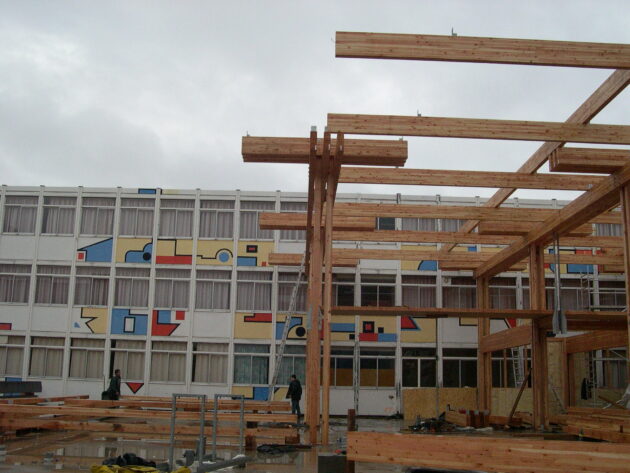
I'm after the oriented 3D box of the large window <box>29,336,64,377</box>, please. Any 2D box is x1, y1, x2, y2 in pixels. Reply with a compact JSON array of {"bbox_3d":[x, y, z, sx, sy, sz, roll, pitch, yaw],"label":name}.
[{"bbox_3d":[-11.363,5.114,29.365,1.650,1.770,0.120,1,-11,-1],"label":"large window"}]

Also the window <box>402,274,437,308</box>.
[{"bbox_3d":[4.526,2.549,30.201,1.500,1.700,0.150,1,-12,0],"label":"window"}]

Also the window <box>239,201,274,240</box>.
[{"bbox_3d":[-2.574,-0.705,30.865,1.500,1.750,0.150,1,-12,0],"label":"window"}]

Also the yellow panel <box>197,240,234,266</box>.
[{"bbox_3d":[-4.380,0.736,30.382,1.610,1.140,0.080,1,-11,-1],"label":"yellow panel"}]

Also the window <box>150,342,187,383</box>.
[{"bbox_3d":[-6.232,5.355,29.589,1.504,1.742,0.150,2,-11,-1],"label":"window"}]

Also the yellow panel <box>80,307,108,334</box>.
[{"bbox_3d":[-9.391,3.592,29.238,1.213,1.140,0.070,1,-11,-1],"label":"yellow panel"}]

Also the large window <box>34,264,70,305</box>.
[{"bbox_3d":[-11.466,2.110,30.290,1.500,1.700,0.150,1,-12,0],"label":"large window"}]

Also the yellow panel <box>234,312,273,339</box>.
[{"bbox_3d":[-2.598,3.807,29.311,1.618,1.113,0.070,1,-11,-1],"label":"yellow panel"}]

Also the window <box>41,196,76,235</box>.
[{"bbox_3d":[-11.433,-0.938,30.913,1.500,1.750,0.150,1,-12,0],"label":"window"}]

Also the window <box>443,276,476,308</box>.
[{"bbox_3d":[6.292,2.592,30.192,1.500,1.700,0.150,1,-12,0],"label":"window"}]

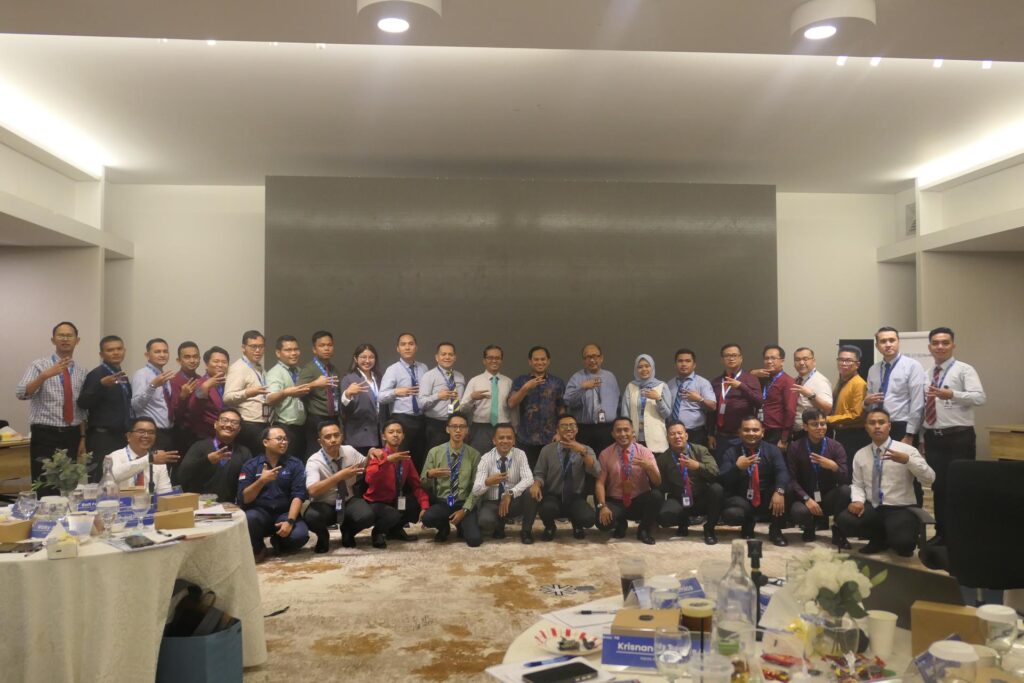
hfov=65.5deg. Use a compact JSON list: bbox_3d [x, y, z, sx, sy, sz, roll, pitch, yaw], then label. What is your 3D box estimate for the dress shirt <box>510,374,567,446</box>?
[{"bbox_3d":[0.249,0.648,7.480,0.530,0.690,0.320,0,-2,-8],"label":"dress shirt"}]

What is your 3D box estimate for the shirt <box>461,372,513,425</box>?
[{"bbox_3d":[-0.217,0.526,7.350,0.450,0.490,0.310,0,-2,-20],"label":"shirt"}]

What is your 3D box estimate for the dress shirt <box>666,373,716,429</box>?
[{"bbox_3d":[1.656,0.544,7.350,0.440,0.520,0.300,-2,-2,34],"label":"dress shirt"}]

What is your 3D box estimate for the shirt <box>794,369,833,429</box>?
[{"bbox_3d":[2.716,0.542,7.200,0.320,0.560,0.460,1,-2,-38],"label":"shirt"}]

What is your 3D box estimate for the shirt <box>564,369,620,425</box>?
[{"bbox_3d":[0.743,0.507,7.350,0.490,0.520,0.330,0,-2,-5],"label":"shirt"}]

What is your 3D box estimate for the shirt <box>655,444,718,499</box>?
[{"bbox_3d":[1.512,1.139,6.900,0.530,0.510,0.340,-1,-2,18],"label":"shirt"}]

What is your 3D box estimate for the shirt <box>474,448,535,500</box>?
[{"bbox_3d":[-0.073,1.135,6.850,0.510,0.450,0.340,0,-2,-2],"label":"shirt"}]

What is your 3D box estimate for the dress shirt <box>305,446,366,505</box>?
[{"bbox_3d":[-1.440,1.093,6.500,0.450,0.450,0.340,1,-2,-33],"label":"dress shirt"}]

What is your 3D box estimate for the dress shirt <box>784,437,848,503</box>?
[{"bbox_3d":[2.561,1.085,6.700,0.520,0.570,0.350,-1,-2,20],"label":"dress shirt"}]

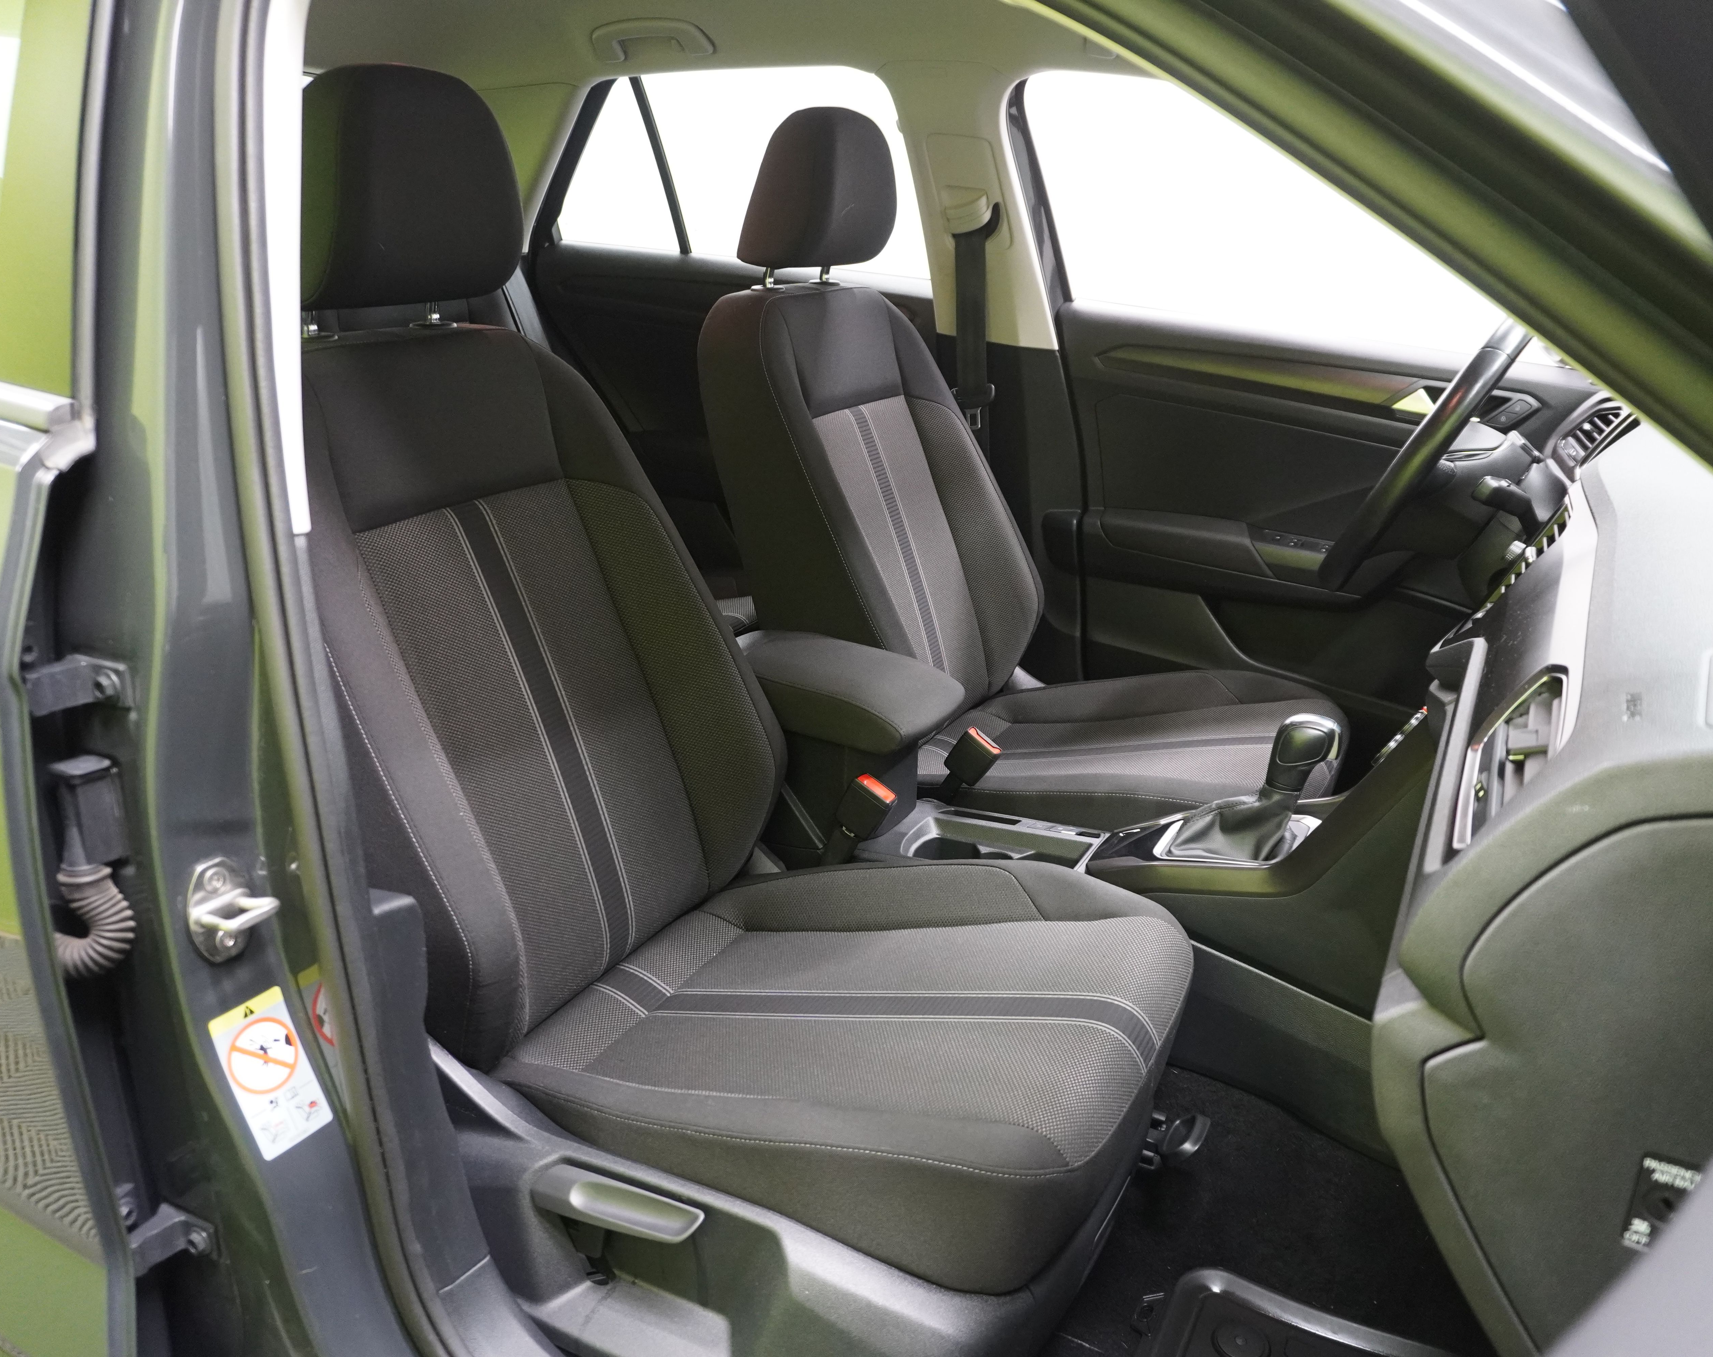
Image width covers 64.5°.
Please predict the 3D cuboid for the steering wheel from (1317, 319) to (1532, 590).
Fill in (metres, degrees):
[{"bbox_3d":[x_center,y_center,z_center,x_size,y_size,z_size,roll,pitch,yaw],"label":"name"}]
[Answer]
[{"bbox_3d":[0.651,-0.240,1.501,0.090,0.365,0.370,37,31,14],"label":"steering wheel"}]

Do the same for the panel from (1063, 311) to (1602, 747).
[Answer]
[{"bbox_3d":[0.678,-0.175,1.931,0.880,0.650,0.120,11,22,27],"label":"panel"}]

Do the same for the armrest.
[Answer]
[{"bbox_3d":[-0.038,0.009,1.553,0.310,0.075,0.150,11,22,27],"label":"armrest"}]

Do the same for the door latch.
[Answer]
[{"bbox_3d":[-0.392,0.145,0.851,0.045,0.073,0.043,11,22,27],"label":"door latch"}]

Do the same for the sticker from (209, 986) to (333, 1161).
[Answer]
[{"bbox_3d":[-0.386,0.260,0.895,0.002,0.095,0.055,-14,9,33],"label":"sticker"}]

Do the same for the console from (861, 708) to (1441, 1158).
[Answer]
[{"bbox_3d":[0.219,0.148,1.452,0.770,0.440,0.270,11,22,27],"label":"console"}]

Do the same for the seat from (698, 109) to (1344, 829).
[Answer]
[{"bbox_3d":[0.246,-0.205,1.756,0.820,1.000,0.540,11,22,27],"label":"seat"}]

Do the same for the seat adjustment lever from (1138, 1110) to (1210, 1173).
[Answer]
[{"bbox_3d":[0.253,0.376,1.101,0.080,0.035,0.075,11,22,27],"label":"seat adjustment lever"}]

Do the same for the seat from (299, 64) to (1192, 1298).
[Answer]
[{"bbox_3d":[-0.117,0.002,1.175,0.820,1.000,0.540,11,22,27],"label":"seat"}]

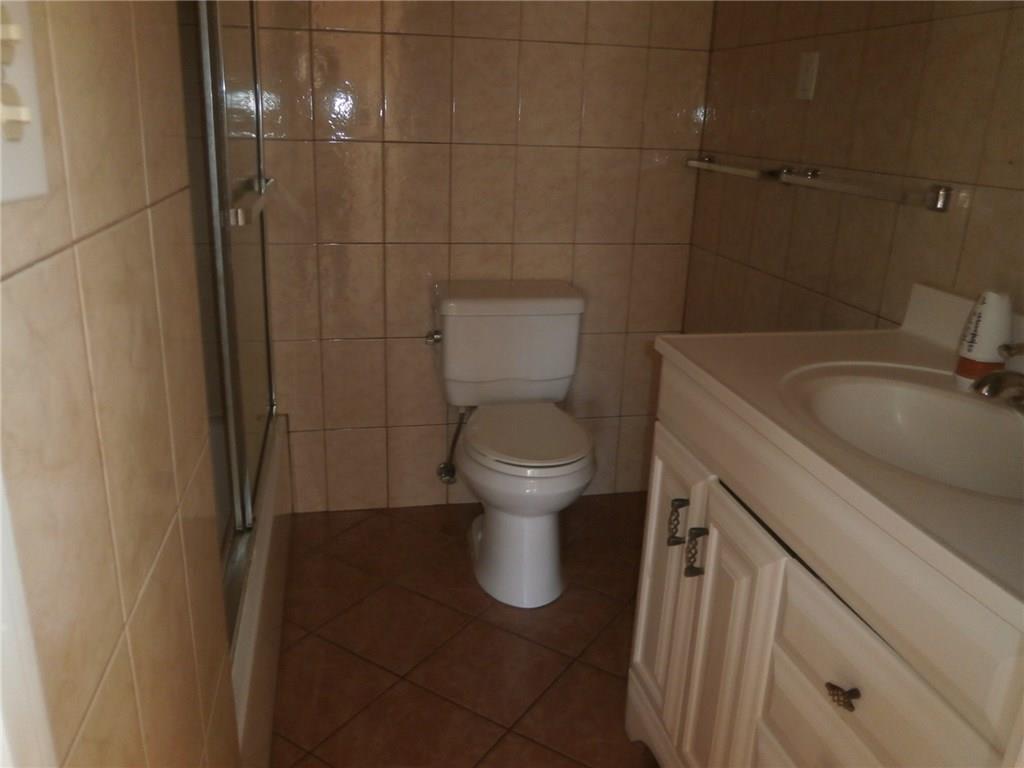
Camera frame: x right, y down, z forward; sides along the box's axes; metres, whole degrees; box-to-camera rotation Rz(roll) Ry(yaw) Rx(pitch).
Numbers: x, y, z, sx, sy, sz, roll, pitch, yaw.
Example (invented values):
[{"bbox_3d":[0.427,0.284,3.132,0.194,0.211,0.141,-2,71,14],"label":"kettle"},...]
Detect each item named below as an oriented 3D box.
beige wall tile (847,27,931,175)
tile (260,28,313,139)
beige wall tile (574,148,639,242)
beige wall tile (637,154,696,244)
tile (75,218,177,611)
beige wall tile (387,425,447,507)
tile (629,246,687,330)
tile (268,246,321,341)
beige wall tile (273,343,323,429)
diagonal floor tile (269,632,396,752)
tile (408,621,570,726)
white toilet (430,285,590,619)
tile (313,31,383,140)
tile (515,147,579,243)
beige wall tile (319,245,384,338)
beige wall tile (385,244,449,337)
[{"bbox_3d":[0.798,-0.603,1.629,0.010,0.300,0.200,-2,19,-12],"label":"beige wall tile"},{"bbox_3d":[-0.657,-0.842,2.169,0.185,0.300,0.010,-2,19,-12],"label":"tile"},{"bbox_3d":[0.304,-0.595,2.450,0.200,0.300,0.010,-2,19,-12],"label":"beige wall tile"},{"bbox_3d":[0.506,-0.605,2.510,0.203,0.304,0.010,-2,19,-12],"label":"beige wall tile"},{"bbox_3d":[-0.320,0.018,0.648,0.010,0.304,0.203,-2,19,-11],"label":"tile"},{"bbox_3d":[-0.320,0.280,2.629,0.203,0.304,0.010,-2,19,-12],"label":"beige wall tile"},{"bbox_3d":[0.497,-0.321,2.606,0.203,0.304,0.010,-2,19,-12],"label":"tile"},{"bbox_3d":[-0.689,-0.278,2.346,0.200,0.300,0.010,-2,19,-12],"label":"tile"},{"bbox_3d":[-0.703,0.007,2.447,0.203,0.304,0.010,-2,19,-12],"label":"beige wall tile"},{"bbox_3d":[-0.466,0.712,1.796,0.301,0.010,0.301,14,22,30],"label":"diagonal floor tile"},{"bbox_3d":[-0.051,0.702,1.882,0.303,0.010,0.303,14,22,31],"label":"tile"},{"bbox_3d":[0.015,0.160,2.287,0.439,0.780,0.680,-2,19,-12],"label":"white toilet"},{"bbox_3d":[-0.472,-0.852,2.206,0.200,0.300,0.010,-2,19,-12],"label":"tile"},{"bbox_3d":[0.109,-0.593,2.423,0.203,0.304,0.010,-2,19,-12],"label":"tile"},{"bbox_3d":[-0.494,-0.285,2.385,0.200,0.300,0.010,-2,19,-12],"label":"beige wall tile"},{"bbox_3d":[-0.298,-0.293,2.434,0.203,0.304,0.010,-2,19,-12],"label":"beige wall tile"}]

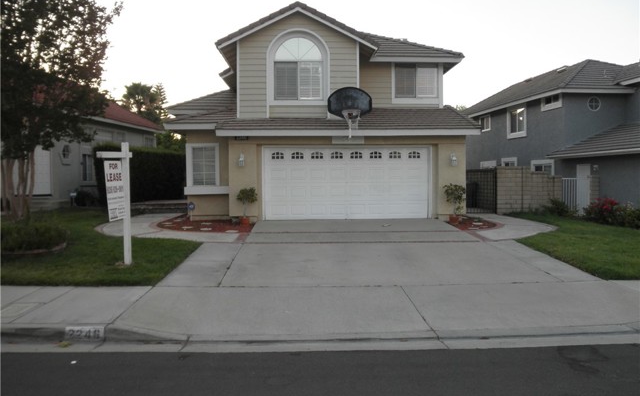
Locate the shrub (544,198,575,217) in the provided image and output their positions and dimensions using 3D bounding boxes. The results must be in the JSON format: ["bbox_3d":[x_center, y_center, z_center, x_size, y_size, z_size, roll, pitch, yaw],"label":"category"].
[{"bbox_3d":[7.990,0.310,17.200,1.030,0.620,0.900,0,2,-2],"label":"shrub"}]

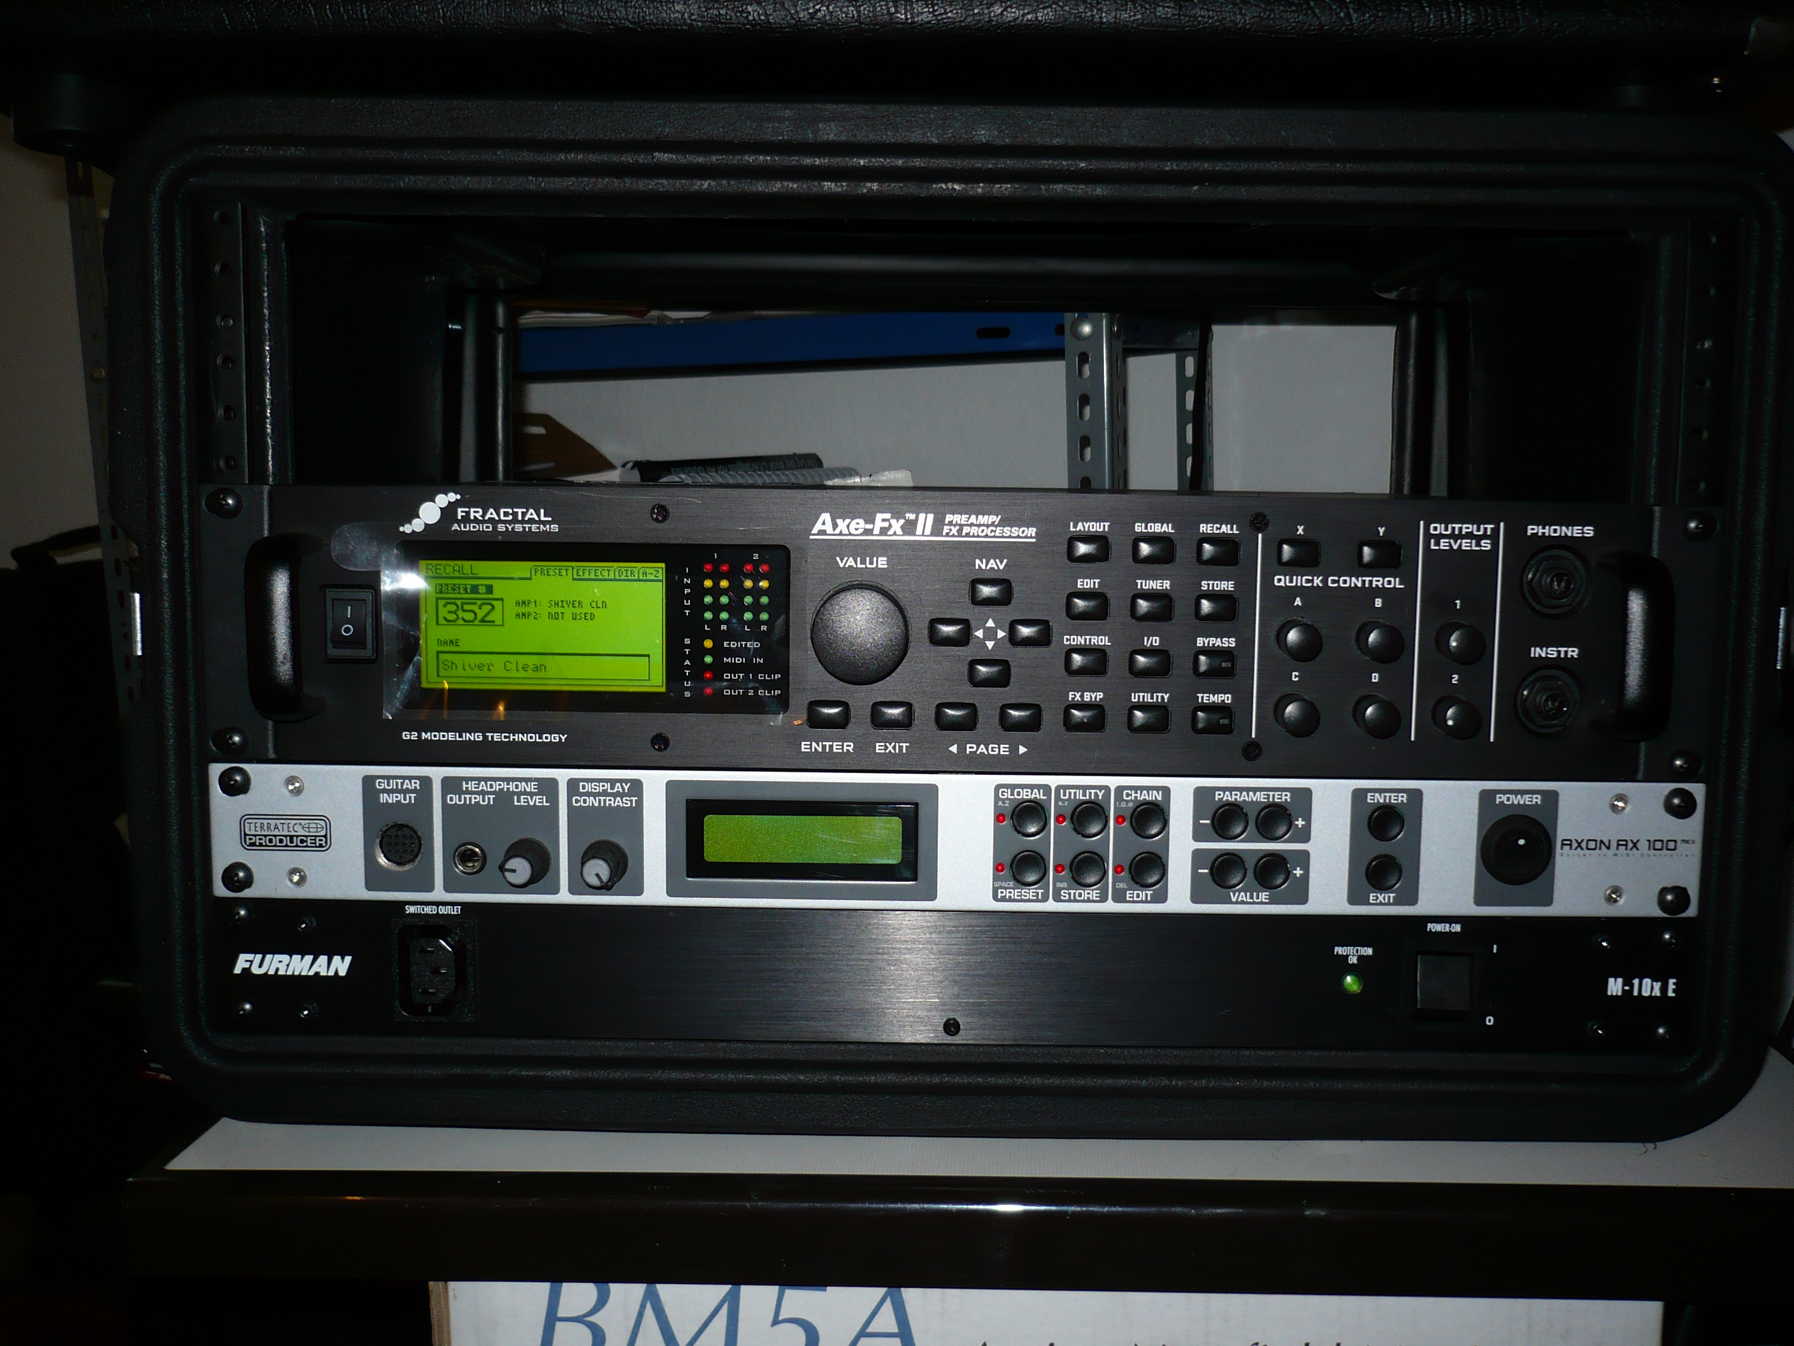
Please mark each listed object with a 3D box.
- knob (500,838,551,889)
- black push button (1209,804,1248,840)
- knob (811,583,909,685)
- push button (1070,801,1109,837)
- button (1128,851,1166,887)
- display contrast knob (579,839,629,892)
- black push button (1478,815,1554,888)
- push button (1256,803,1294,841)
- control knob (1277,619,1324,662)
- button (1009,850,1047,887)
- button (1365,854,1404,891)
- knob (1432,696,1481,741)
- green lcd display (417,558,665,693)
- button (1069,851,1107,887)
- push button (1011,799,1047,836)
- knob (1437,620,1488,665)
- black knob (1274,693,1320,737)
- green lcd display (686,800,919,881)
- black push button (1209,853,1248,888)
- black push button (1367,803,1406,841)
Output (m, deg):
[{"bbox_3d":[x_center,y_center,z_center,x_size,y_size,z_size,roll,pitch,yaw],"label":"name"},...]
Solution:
[{"bbox_3d":[-0.119,0.062,0.580,0.015,0.015,0.015,1,6,0],"label":"knob"},{"bbox_3d":[0.107,0.048,0.584,0.011,0.011,0.004,1,6,0],"label":"black push button"},{"bbox_3d":[-0.011,-0.012,0.568,0.031,0.031,0.017,1,7,0],"label":"knob"},{"bbox_3d":[0.062,0.047,0.585,0.011,0.011,0.004,1,6,0],"label":"push button"},{"bbox_3d":[0.081,0.064,0.586,0.011,0.011,0.004,1,6,0],"label":"button"},{"bbox_3d":[-0.095,0.062,0.580,0.015,0.015,0.015,1,6,0],"label":"display contrast knob"},{"bbox_3d":[0.200,0.057,0.584,0.023,0.023,0.005,1,6,0],"label":"black push button"},{"bbox_3d":[0.121,0.048,0.584,0.012,0.012,0.005,1,7,0],"label":"push button"},{"bbox_3d":[0.127,-0.010,0.571,0.012,0.012,0.012,1,6,0],"label":"control knob"},{"bbox_3d":[0.042,0.063,0.586,0.012,0.012,0.005,1,7,0],"label":"button"},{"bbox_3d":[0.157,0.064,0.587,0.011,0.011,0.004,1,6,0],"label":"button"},{"bbox_3d":[0.178,0.014,0.574,0.012,0.012,0.012,1,6,0],"label":"knob"},{"bbox_3d":[-0.113,-0.015,0.579,0.077,0.041,0.005,1,7,0],"label":"green lcd display"},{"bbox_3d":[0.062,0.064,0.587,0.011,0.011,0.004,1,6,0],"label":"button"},{"bbox_3d":[0.043,0.047,0.584,0.011,0.011,0.004,1,6,0],"label":"push button"},{"bbox_3d":[0.178,-0.009,0.571,0.012,0.012,0.012,1,6,0],"label":"knob"},{"bbox_3d":[0.127,0.014,0.574,0.012,0.012,0.012,1,6,0],"label":"black knob"},{"bbox_3d":[-0.031,0.054,0.589,0.074,0.026,0.005,1,6,0],"label":"green lcd display"},{"bbox_3d":[0.107,0.064,0.586,0.012,0.012,0.005,1,7,0],"label":"black push button"},{"bbox_3d":[0.157,0.048,0.584,0.012,0.012,0.005,1,7,0],"label":"black push button"}]

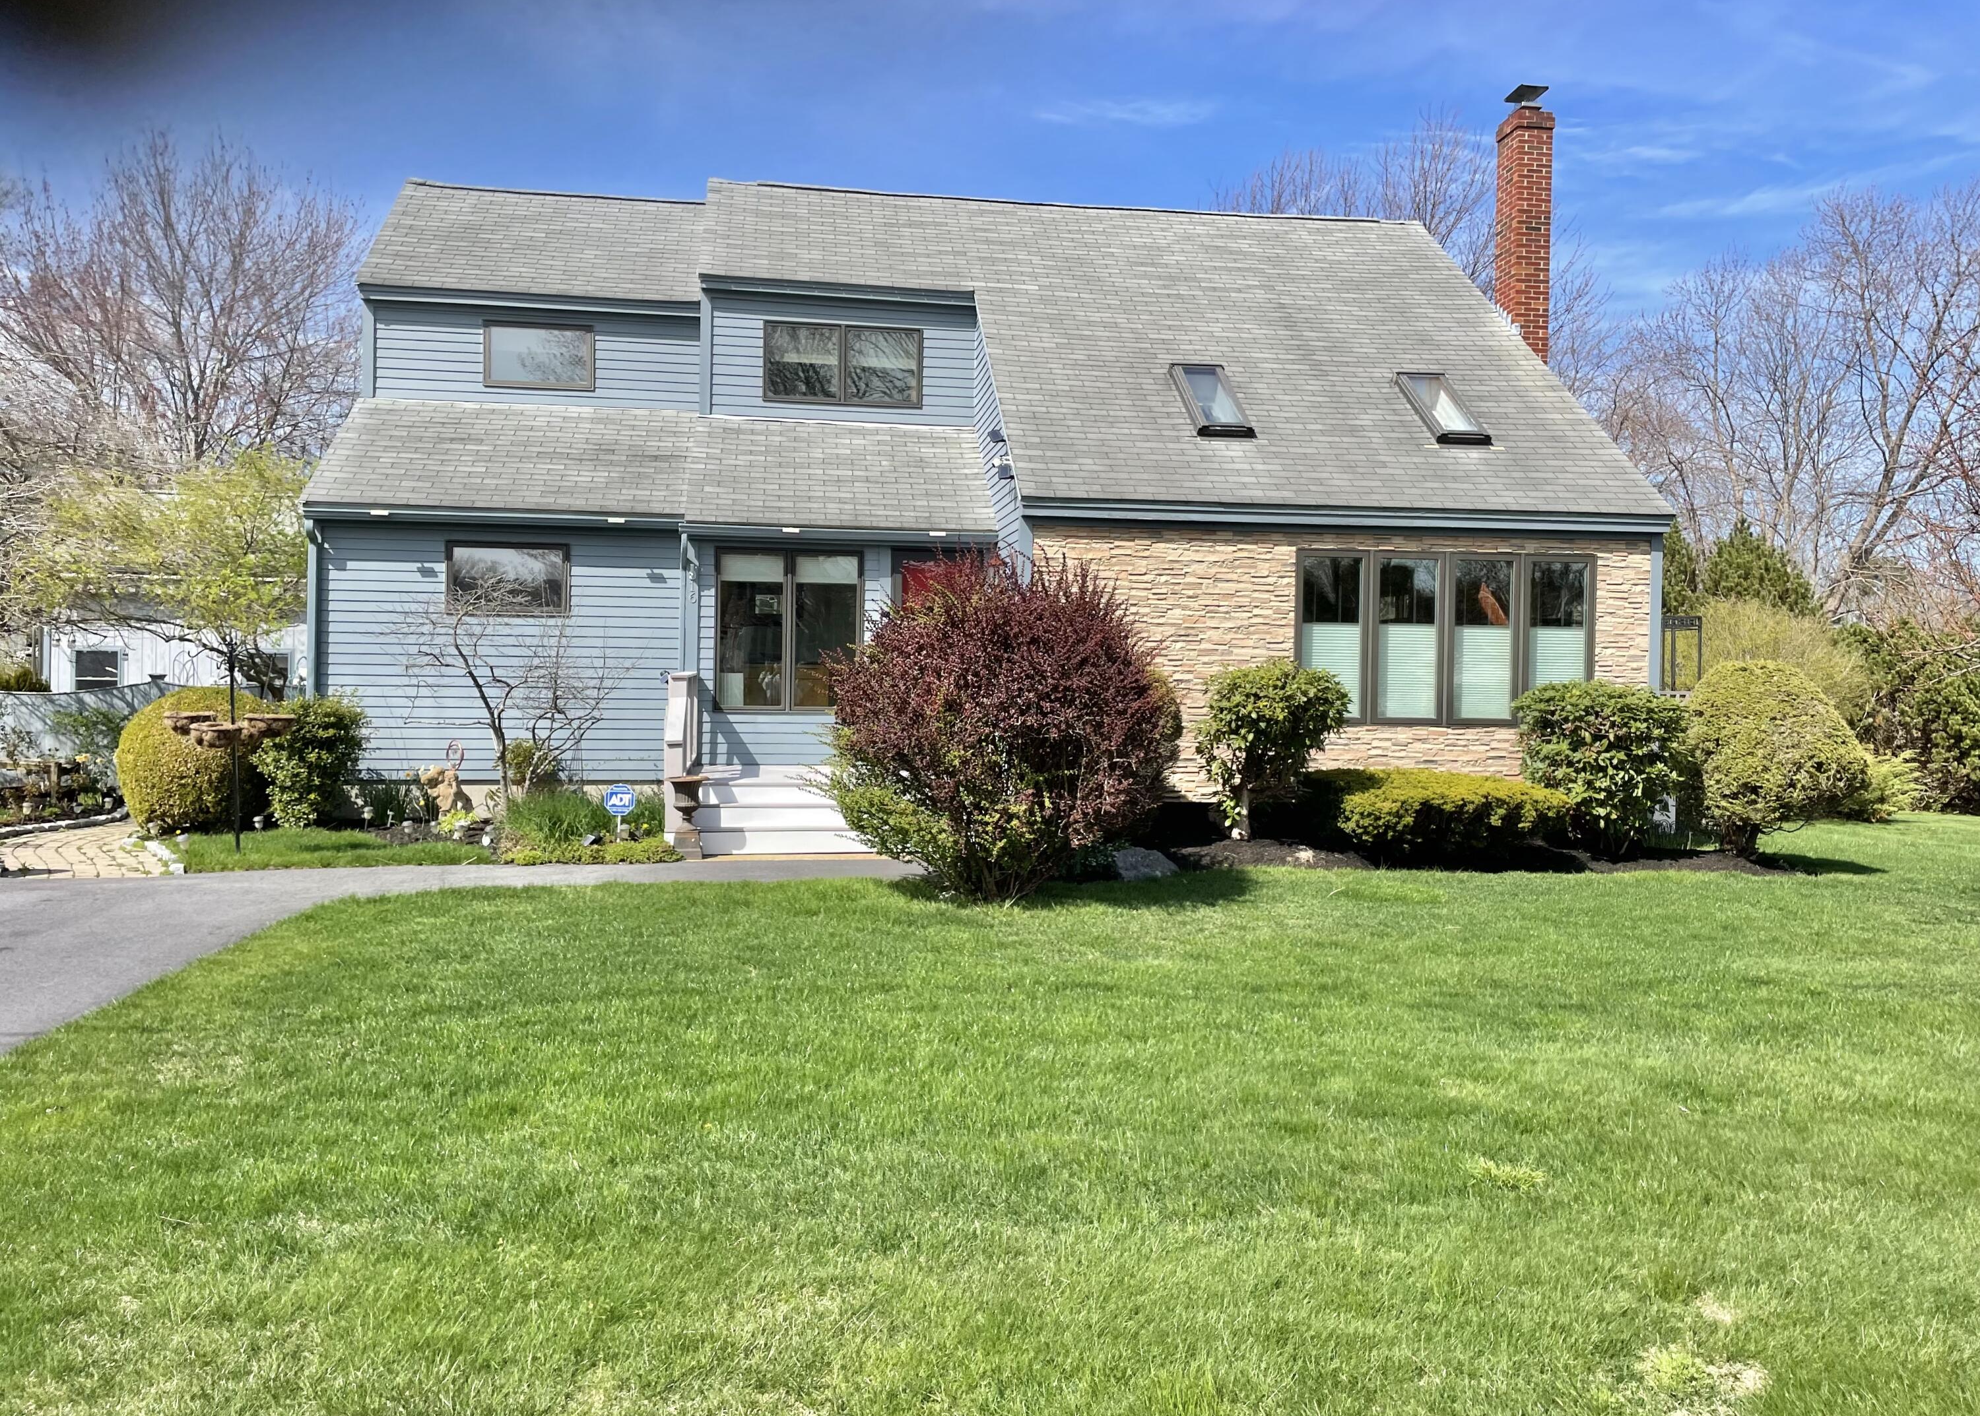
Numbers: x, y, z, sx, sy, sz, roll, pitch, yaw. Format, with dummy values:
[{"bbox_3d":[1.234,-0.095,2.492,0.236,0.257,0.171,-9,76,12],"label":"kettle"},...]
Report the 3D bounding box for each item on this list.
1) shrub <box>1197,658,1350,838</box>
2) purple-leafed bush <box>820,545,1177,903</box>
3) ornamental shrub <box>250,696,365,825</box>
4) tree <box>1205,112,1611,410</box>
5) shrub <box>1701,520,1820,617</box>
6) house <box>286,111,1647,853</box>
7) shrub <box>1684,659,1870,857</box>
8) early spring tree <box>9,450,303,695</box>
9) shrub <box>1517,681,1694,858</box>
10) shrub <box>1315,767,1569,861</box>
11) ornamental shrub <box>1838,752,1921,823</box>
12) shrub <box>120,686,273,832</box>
[{"bbox_3d":[2.474,0.358,13.000,1.334,1.595,1.201,1,1,-8],"label":"shrub"},{"bbox_3d":[0.088,0.089,10.393,2.400,2.366,2.200,0,1,-9],"label":"purple-leafed bush"},{"bbox_3d":[-6.210,0.485,13.600,0.981,1.237,0.932,1,1,-8],"label":"ornamental shrub"},{"bbox_3d":[9.263,-5.932,32.204,8.600,14.035,8.000,0,1,-9],"label":"tree"},{"bbox_3d":[12.136,-0.863,23.500,2.126,4.263,2.126,1,1,-8],"label":"shrub"},{"bbox_3d":[-0.645,-2.828,17.376,12.807,7.914,9.797,0,1,-9],"label":"house"},{"bbox_3d":[7.021,0.421,13.257,1.650,1.709,1.550,0,1,-9],"label":"shrub"},{"bbox_3d":[-8.856,-0.971,16.200,3.117,3.800,3.117,1,1,-8],"label":"early spring tree"},{"bbox_3d":[5.418,0.540,13.150,1.535,1.586,1.304,1,1,-8],"label":"shrub"},{"bbox_3d":[3.904,0.880,12.779,2.100,0.738,1.150,0,1,-9],"label":"shrub"},{"bbox_3d":[9.913,0.879,16.757,1.200,0.764,1.100,0,1,-9],"label":"ornamental shrub"},{"bbox_3d":[-7.121,0.458,13.350,1.260,1.319,1.260,1,1,-8],"label":"shrub"}]

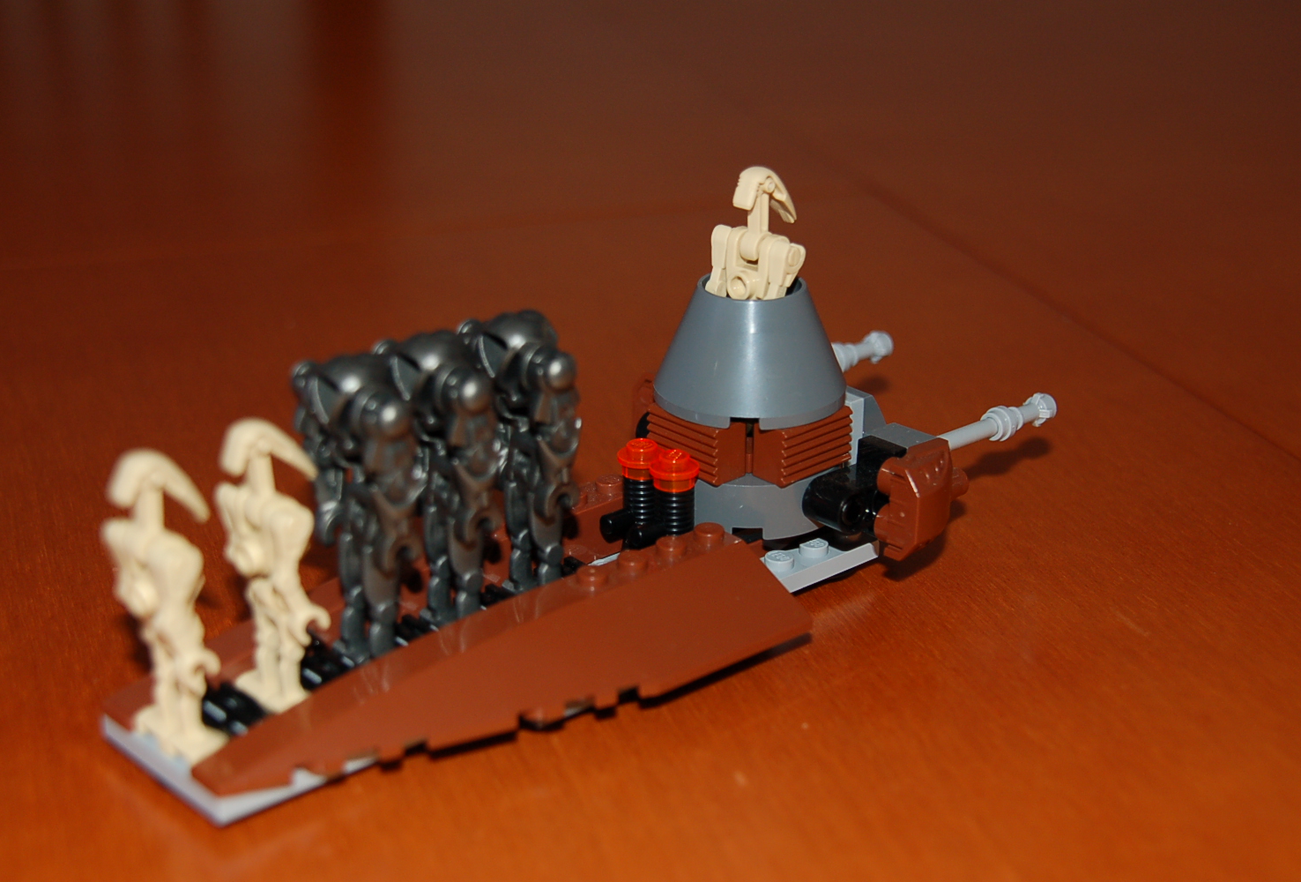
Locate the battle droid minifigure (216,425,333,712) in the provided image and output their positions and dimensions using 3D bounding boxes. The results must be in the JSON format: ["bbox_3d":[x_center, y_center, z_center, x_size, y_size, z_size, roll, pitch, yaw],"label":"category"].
[{"bbox_3d":[-0.052,0.018,0.308,0.014,0.045,0.019,-18,28,-38],"label":"battle droid minifigure"}]

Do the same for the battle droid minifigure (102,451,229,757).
[{"bbox_3d":[-0.065,0.022,0.298,0.014,0.045,0.019,-18,28,-38],"label":"battle droid minifigure"}]

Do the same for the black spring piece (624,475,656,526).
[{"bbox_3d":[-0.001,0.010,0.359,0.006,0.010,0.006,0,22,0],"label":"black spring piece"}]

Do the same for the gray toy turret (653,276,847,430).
[{"bbox_3d":[0.016,-0.017,0.360,0.032,0.019,0.032,0,22,0],"label":"gray toy turret"}]

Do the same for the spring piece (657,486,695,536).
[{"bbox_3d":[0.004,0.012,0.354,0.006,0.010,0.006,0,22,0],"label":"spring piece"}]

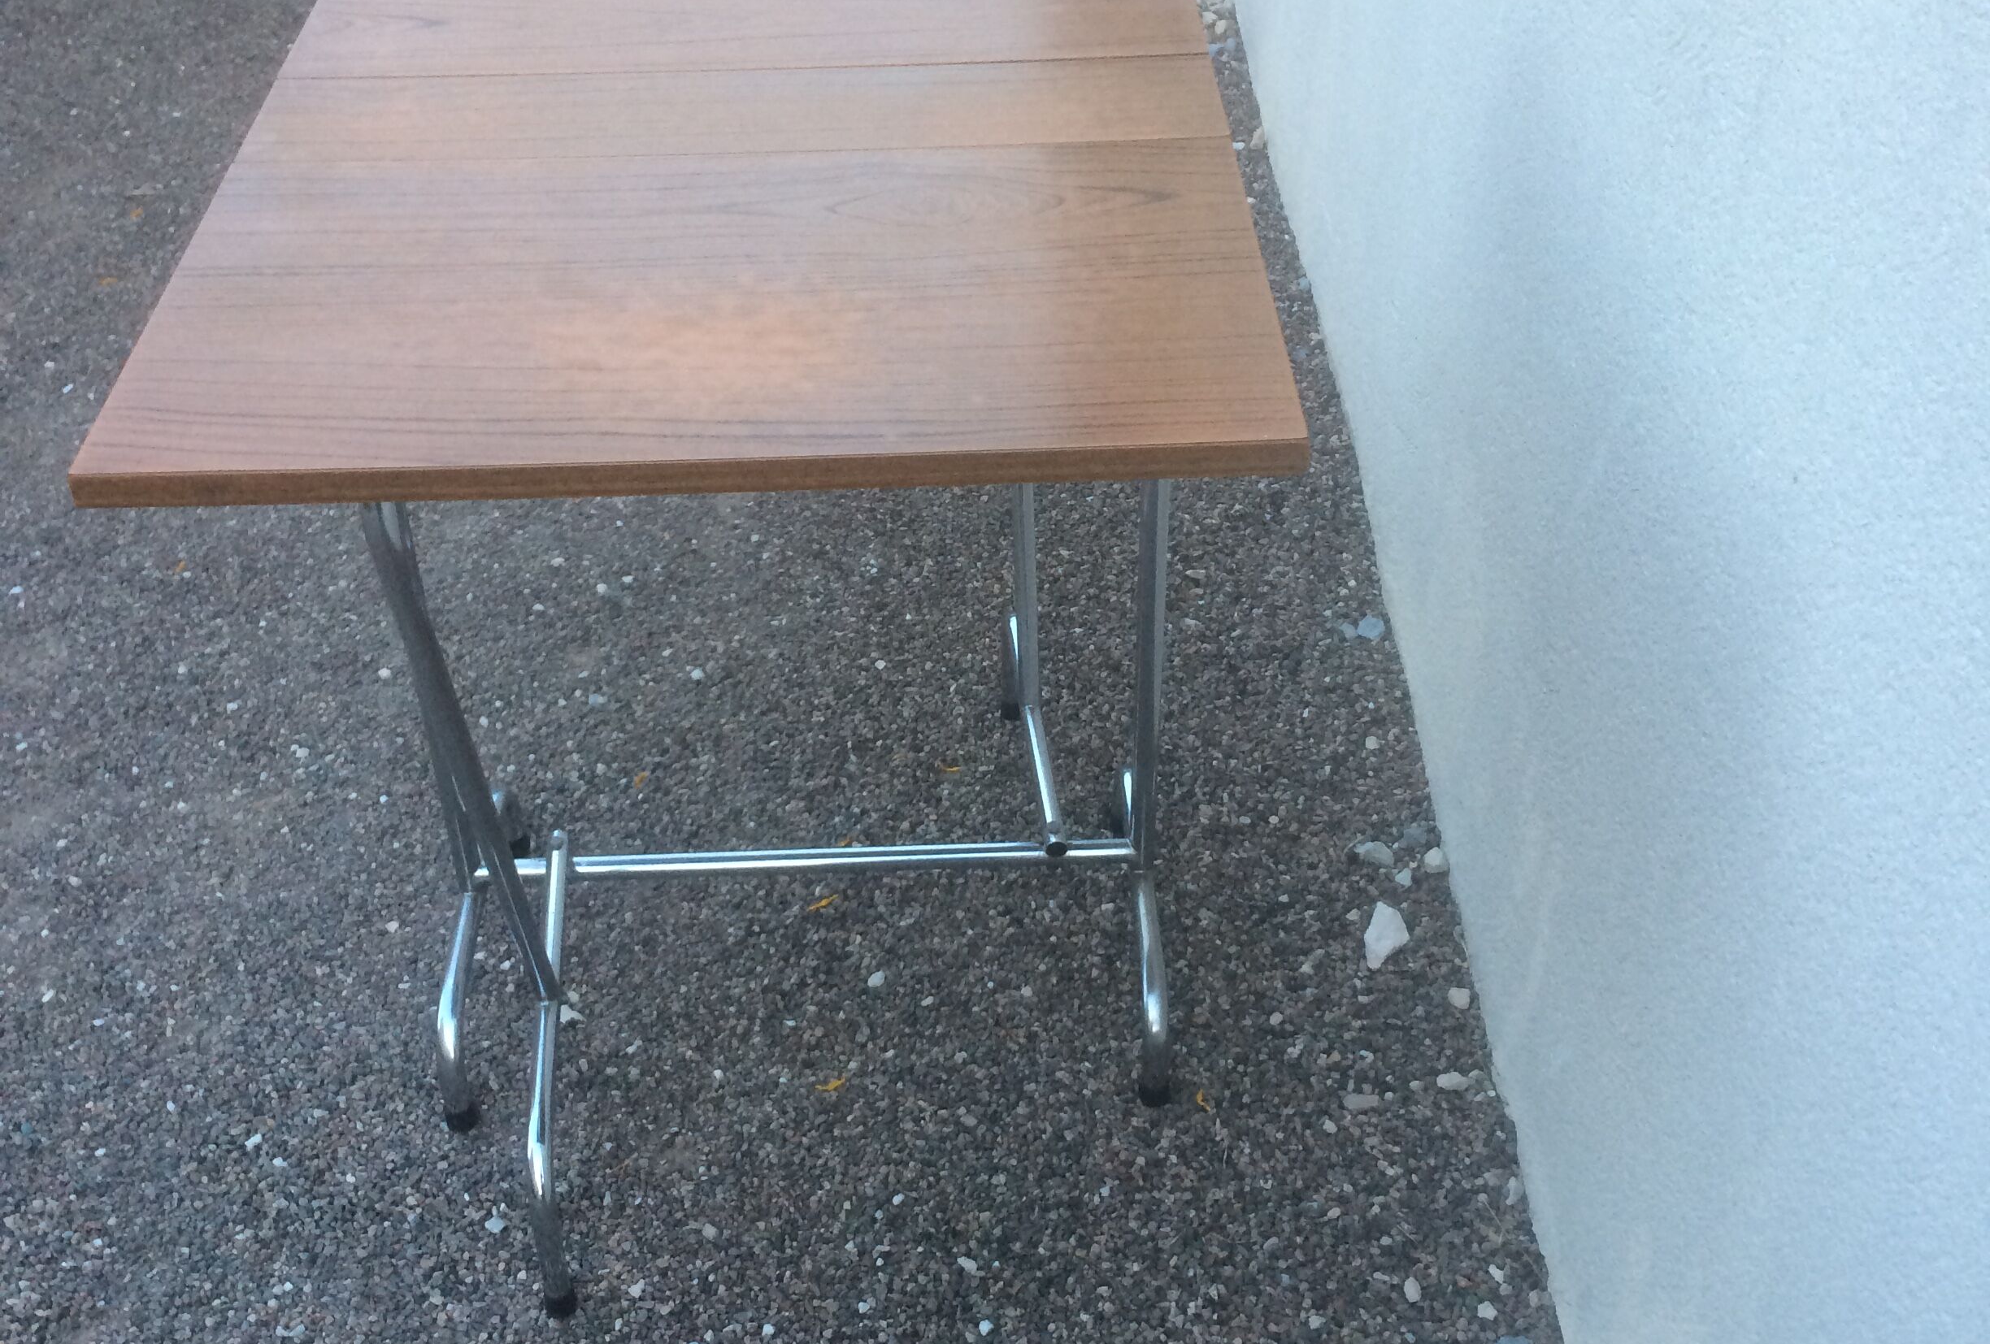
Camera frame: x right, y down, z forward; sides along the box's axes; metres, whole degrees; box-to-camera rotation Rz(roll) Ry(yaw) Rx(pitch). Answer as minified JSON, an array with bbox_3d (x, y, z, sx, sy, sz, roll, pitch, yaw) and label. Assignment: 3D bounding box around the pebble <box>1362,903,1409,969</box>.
[{"bbox_3d":[0.327,0.222,1.857,0.034,0.021,0.060,11,40,15],"label":"pebble"}]

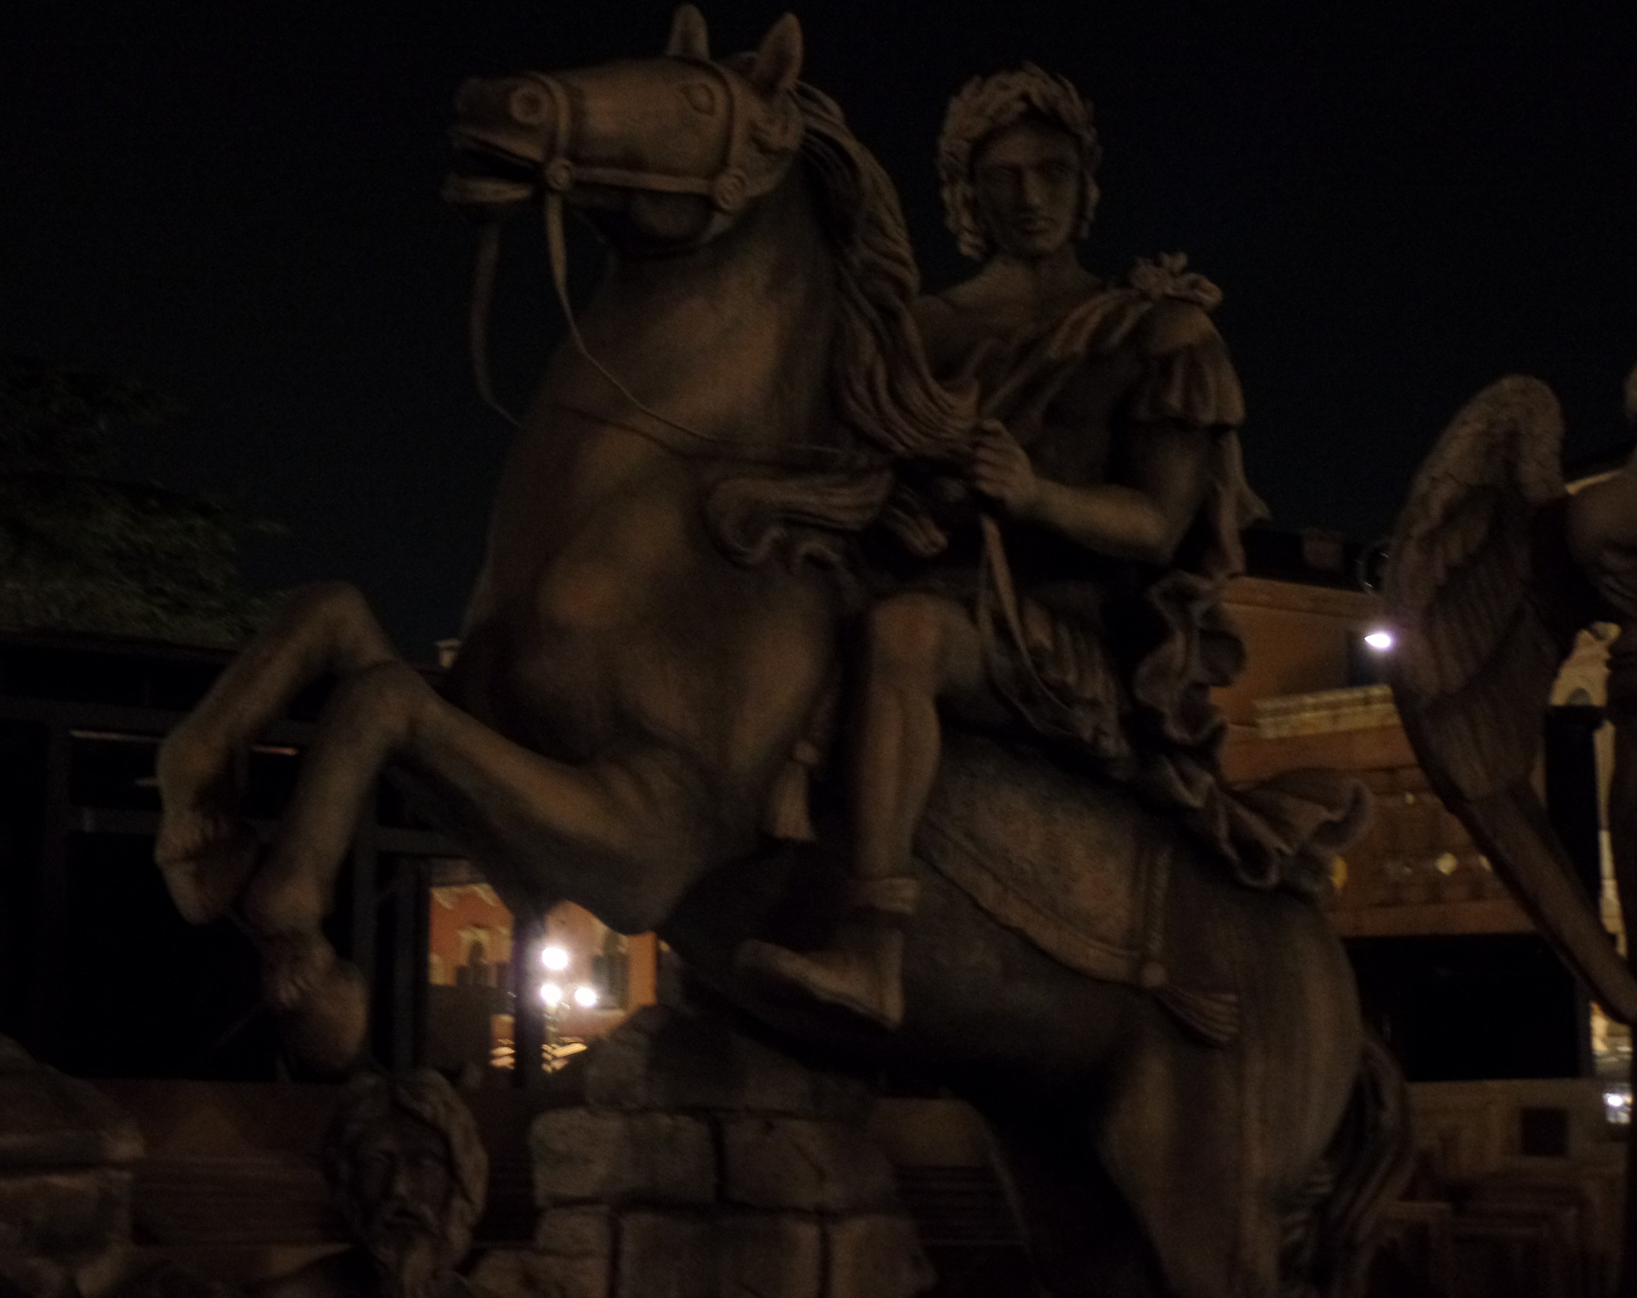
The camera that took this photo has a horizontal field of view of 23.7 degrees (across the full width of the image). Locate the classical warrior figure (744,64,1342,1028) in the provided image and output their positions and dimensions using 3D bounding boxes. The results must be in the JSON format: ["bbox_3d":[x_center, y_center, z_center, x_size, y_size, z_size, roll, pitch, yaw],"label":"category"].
[{"bbox_3d":[0.394,-0.191,7.500,1.120,1.860,1.050,7,-10,-42],"label":"classical warrior figure"}]

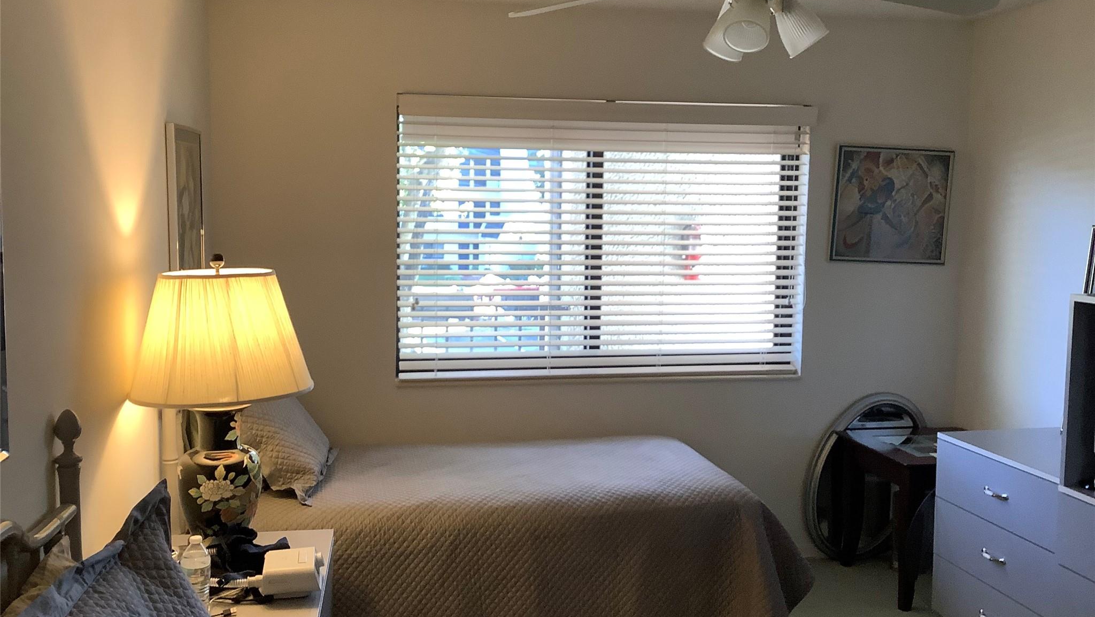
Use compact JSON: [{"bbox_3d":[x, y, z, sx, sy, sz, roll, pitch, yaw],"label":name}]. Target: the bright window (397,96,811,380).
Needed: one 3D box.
[{"bbox_3d":[0.271,-0.291,4.218,1.810,1.180,0.080,0,6,-10],"label":"bright window"}]

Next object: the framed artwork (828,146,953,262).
[{"bbox_3d":[1.545,-0.455,4.385,0.565,0.513,0.025,2,5,-10],"label":"framed artwork"}]

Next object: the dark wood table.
[{"bbox_3d":[1.623,0.881,4.182,0.580,0.604,0.580,0,6,-10],"label":"dark wood table"}]

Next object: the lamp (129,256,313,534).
[{"bbox_3d":[-0.839,0.262,2.532,0.452,0.797,0.452,0,6,-10],"label":"lamp"}]

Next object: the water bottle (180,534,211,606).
[{"bbox_3d":[-0.768,0.597,2.150,0.066,0.205,0.066,0,6,-10],"label":"water bottle"}]

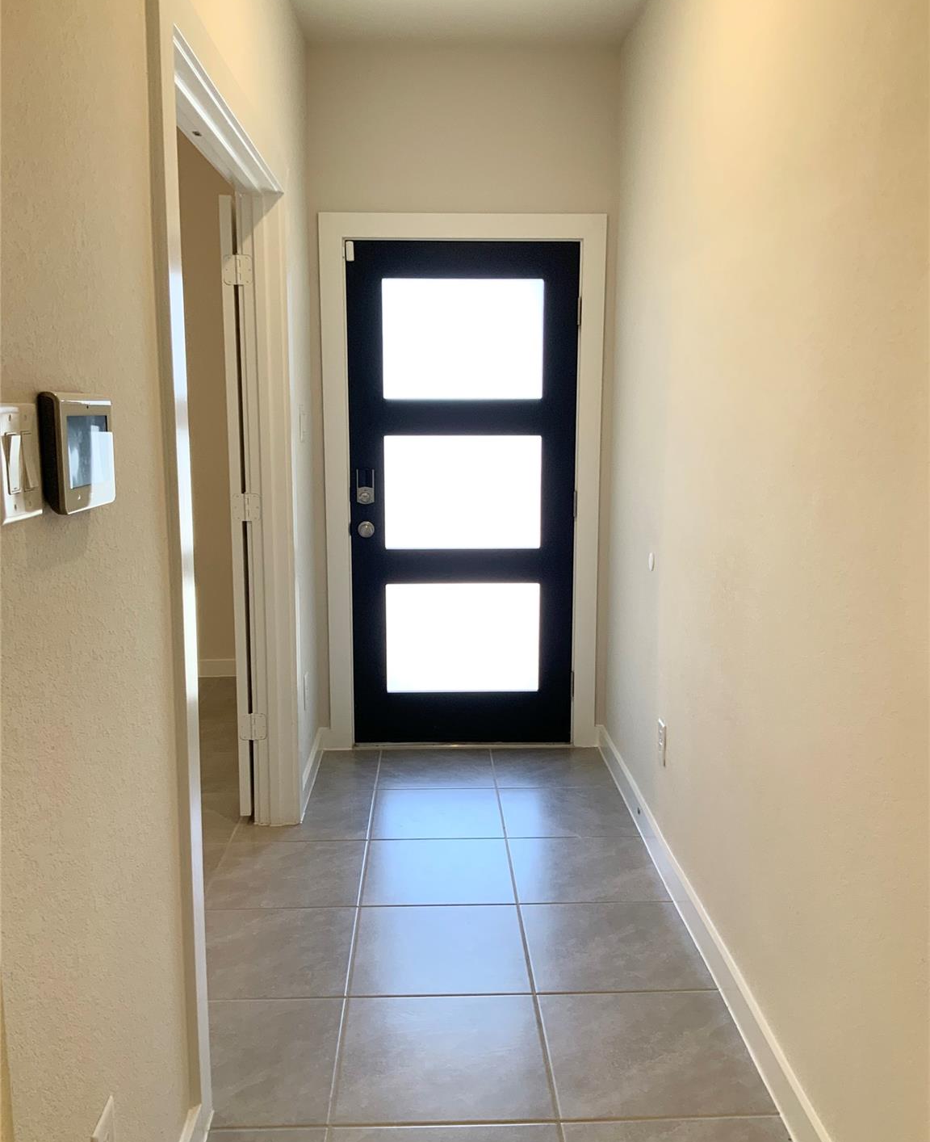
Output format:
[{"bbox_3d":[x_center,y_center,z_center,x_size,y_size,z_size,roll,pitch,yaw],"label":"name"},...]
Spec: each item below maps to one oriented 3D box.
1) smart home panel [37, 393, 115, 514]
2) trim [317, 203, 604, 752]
[{"bbox_3d":[-0.494,-0.151,1.334,0.025,0.137,0.200,0,9,-2],"label":"smart home panel"},{"bbox_3d":[-0.005,-0.322,4.199,1.115,2.150,0.050,0,9,-2],"label":"trim"}]

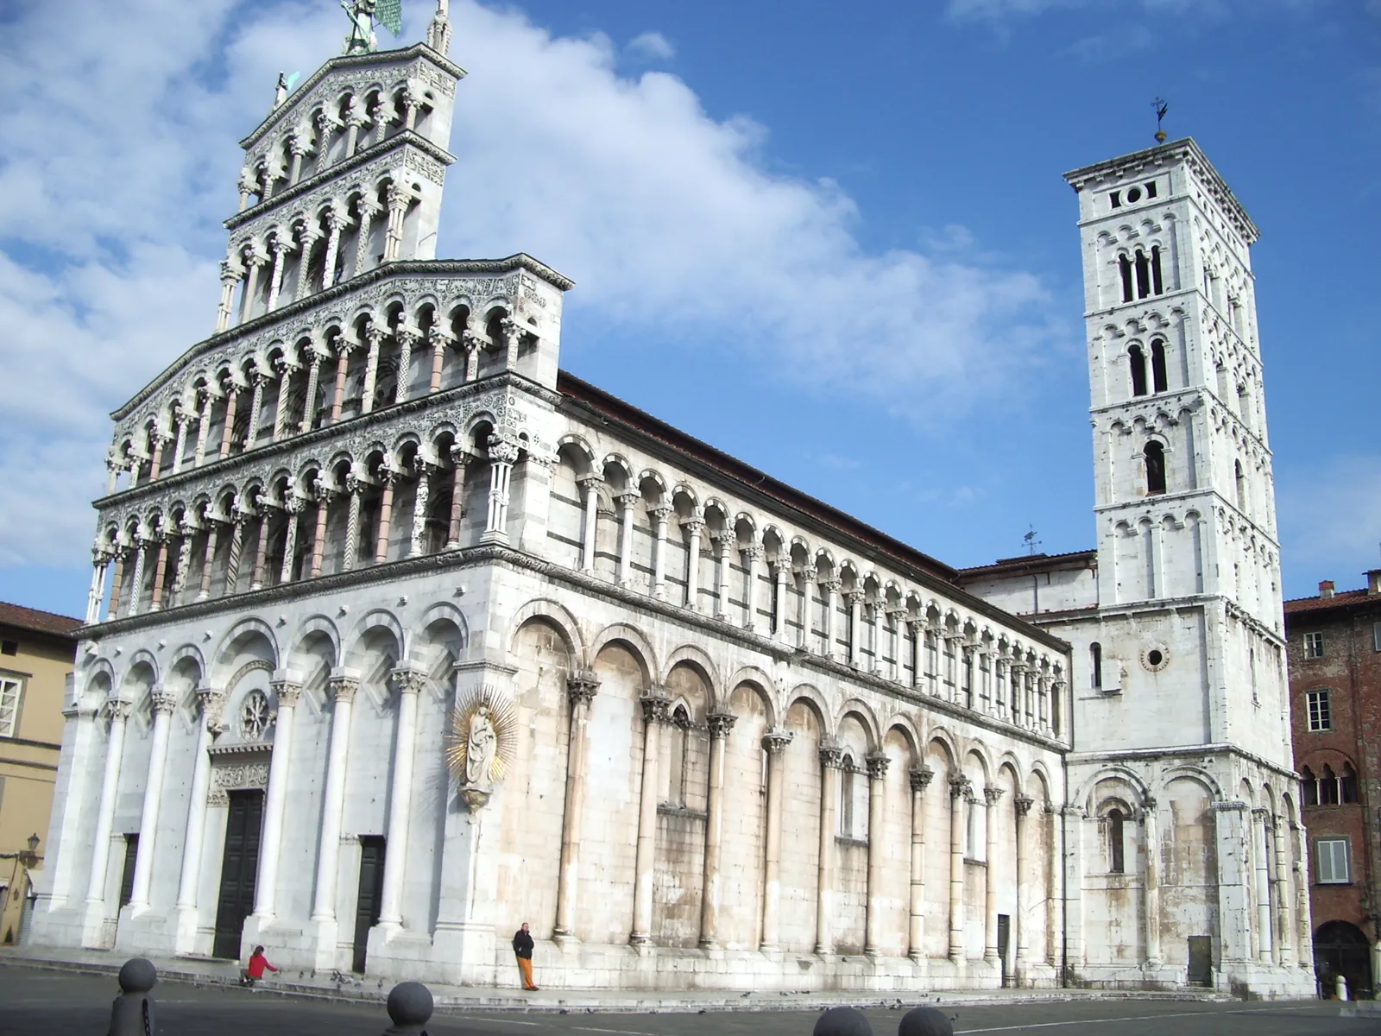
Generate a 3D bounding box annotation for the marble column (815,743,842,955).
[{"bbox_3d":[4.751,11.290,47.922,0.620,7.100,0.650,-11,-22,37],"label":"marble column"}]

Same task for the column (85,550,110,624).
[{"bbox_3d":[-22.738,2.732,53.435,0.550,3.040,0.550,-11,-22,37],"label":"column"}]

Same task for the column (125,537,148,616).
[{"bbox_3d":[-20.427,2.279,51.563,0.450,3.080,0.450,-11,-22,37],"label":"column"}]

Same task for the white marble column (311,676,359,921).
[{"bbox_3d":[-10.420,8.121,40.841,0.740,7.300,0.740,-11,-22,37],"label":"white marble column"}]

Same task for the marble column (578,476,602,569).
[{"bbox_3d":[-3.243,0.262,44.843,0.480,3.200,0.460,-11,-22,36],"label":"marble column"}]

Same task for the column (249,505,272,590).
[{"bbox_3d":[-14.423,1.078,46.758,0.460,2.970,0.460,-11,-22,37],"label":"column"}]

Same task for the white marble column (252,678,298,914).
[{"bbox_3d":[-12.693,8.687,42.668,0.740,7.200,0.740,-11,-22,37],"label":"white marble column"}]

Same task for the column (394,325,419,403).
[{"bbox_3d":[-8.926,-4.691,43.360,0.470,2.730,0.470,-11,-22,36],"label":"column"}]

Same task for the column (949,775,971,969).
[{"bbox_3d":[10.994,14.489,57.256,0.700,7.690,0.740,-11,-22,37],"label":"column"}]

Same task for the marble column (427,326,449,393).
[{"bbox_3d":[-7.740,-4.700,42.399,0.450,2.275,0.450,-11,-22,36],"label":"marble column"}]

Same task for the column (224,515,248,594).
[{"bbox_3d":[-15.530,1.218,47.634,0.500,3.050,0.500,-11,-22,37],"label":"column"}]

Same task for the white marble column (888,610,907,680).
[{"bbox_3d":[7.967,4.871,53.686,0.400,2.750,0.400,-11,-22,37],"label":"white marble column"}]

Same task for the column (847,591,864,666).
[{"bbox_3d":[6.401,4.254,53.880,0.520,3.080,0.520,-11,-22,37],"label":"column"}]

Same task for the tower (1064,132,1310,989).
[{"bbox_3d":[26.572,2.430,74.857,7.400,44.000,11.400,-11,-22,36],"label":"tower"}]

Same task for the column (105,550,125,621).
[{"bbox_3d":[-21.669,2.551,52.645,0.500,2.980,0.500,-11,-22,37],"label":"column"}]

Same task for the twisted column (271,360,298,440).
[{"bbox_3d":[-13.527,-3.944,46.577,0.430,2.850,0.430,-11,-22,37],"label":"twisted column"}]

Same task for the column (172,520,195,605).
[{"bbox_3d":[-18.040,1.699,49.680,0.470,3.120,0.470,-11,-22,37],"label":"column"}]

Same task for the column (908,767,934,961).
[{"bbox_3d":[8.958,13.596,54.815,0.700,7.500,0.740,-11,-22,37],"label":"column"}]

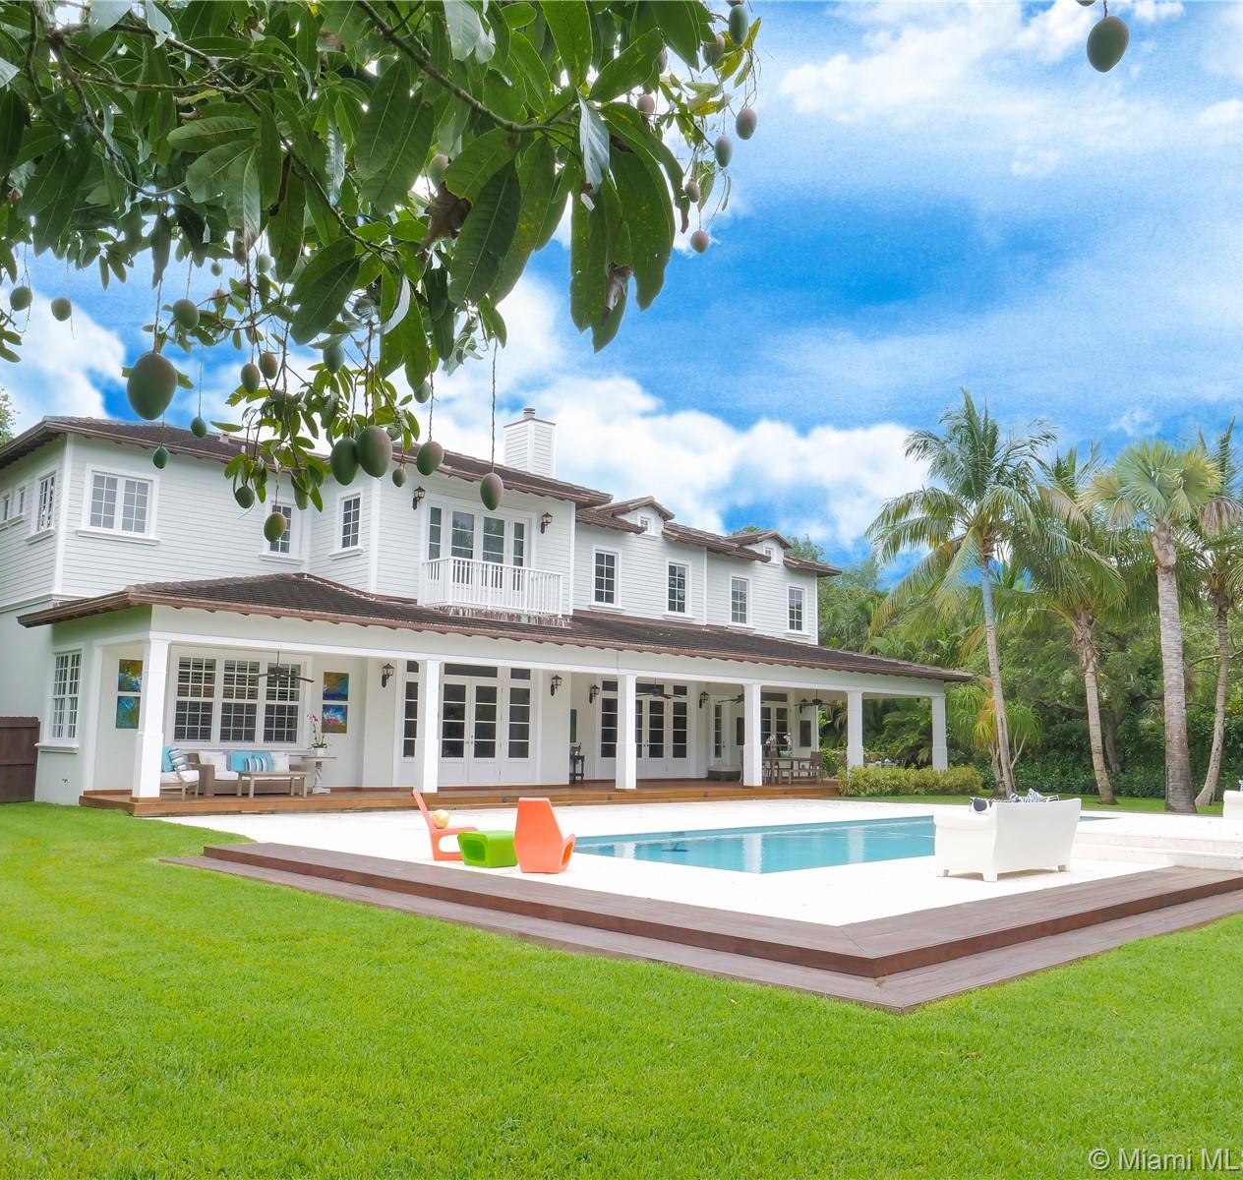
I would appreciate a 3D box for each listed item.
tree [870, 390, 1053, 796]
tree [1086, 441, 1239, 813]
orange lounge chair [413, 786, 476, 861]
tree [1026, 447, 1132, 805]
[{"bbox_3d":[9.821,-0.040,31.297,5.100,11.837,5.100,1,-8,0],"label":"tree"},{"bbox_3d":[12.597,0.744,25.380,3.400,8.697,3.400,1,-8,0],"label":"tree"},{"bbox_3d":[-1.996,2.657,12.430,0.740,0.800,0.520,2,-8,-8],"label":"orange lounge chair"},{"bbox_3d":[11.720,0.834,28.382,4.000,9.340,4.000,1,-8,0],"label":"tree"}]

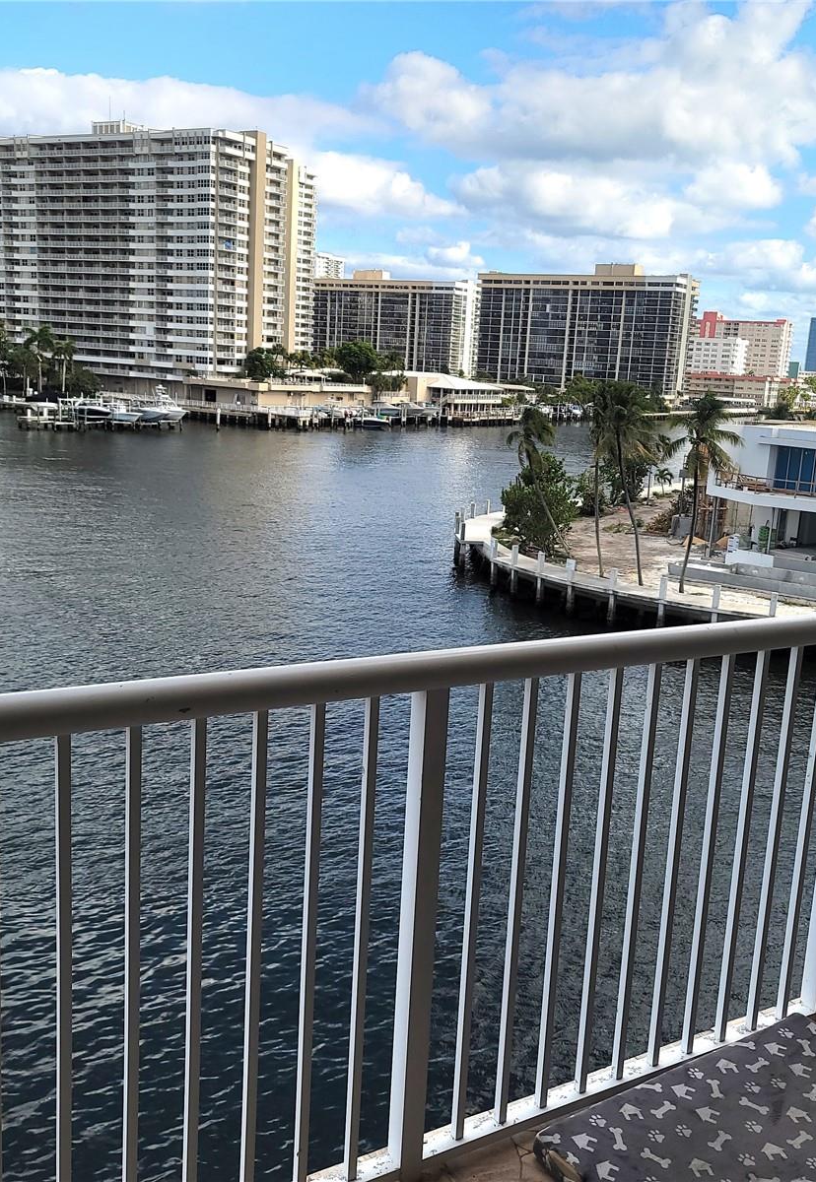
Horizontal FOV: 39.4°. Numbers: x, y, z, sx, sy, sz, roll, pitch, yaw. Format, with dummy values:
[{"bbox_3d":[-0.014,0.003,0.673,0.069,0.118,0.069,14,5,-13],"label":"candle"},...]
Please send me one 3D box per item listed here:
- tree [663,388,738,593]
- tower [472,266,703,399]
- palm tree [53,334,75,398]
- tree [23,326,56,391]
[{"bbox_3d":[17.195,-5.724,67.208,4.700,11.988,4.700,3,12,0],"label":"tree"},{"bbox_3d":[63.276,-92.838,403.931,73.000,44.500,27.000,9,14,26],"label":"tower"},{"bbox_3d":[-69.094,-45.301,229.336,4.500,12.065,4.500,3,12,0],"label":"palm tree"},{"bbox_3d":[-73.233,-45.949,226.789,6.000,13.966,5.800,3,12,0],"label":"tree"}]

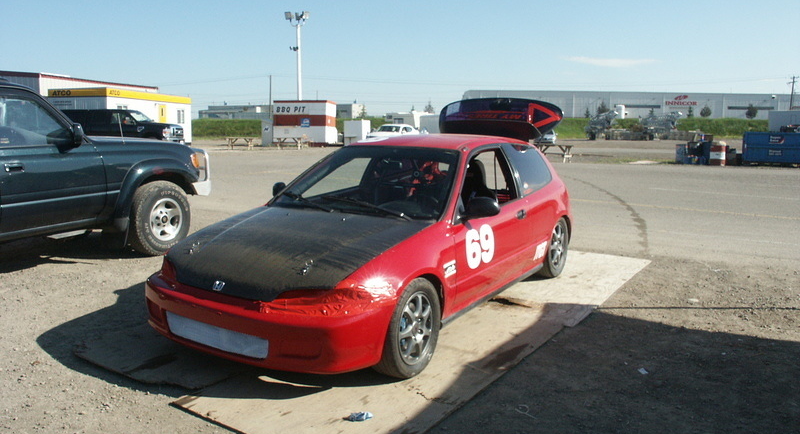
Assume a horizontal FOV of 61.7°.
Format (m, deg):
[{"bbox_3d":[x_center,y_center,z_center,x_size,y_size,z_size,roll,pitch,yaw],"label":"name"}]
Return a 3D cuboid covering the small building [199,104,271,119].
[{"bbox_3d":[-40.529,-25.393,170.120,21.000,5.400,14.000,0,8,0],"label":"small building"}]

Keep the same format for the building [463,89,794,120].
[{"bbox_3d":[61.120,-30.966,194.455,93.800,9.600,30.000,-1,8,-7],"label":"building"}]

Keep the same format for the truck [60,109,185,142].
[{"bbox_3d":[-13.499,-4.071,32.047,5.900,1.960,2.030,1,8,10],"label":"truck"}]

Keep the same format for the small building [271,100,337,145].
[{"bbox_3d":[-6.436,-6.346,44.954,3.390,2.850,3.800,0,8,0],"label":"small building"}]

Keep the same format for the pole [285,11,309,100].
[{"bbox_3d":[-8.631,-11.718,55.908,2.000,10.400,1.200,0,8,0],"label":"pole"}]

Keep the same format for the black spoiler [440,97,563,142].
[{"bbox_3d":[0.865,-0.951,6.528,1.280,0.410,0.600,5,9,31],"label":"black spoiler"}]

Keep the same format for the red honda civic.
[{"bbox_3d":[0.037,-0.035,5.270,1.720,1.490,4.070,5,9,31],"label":"red honda civic"}]

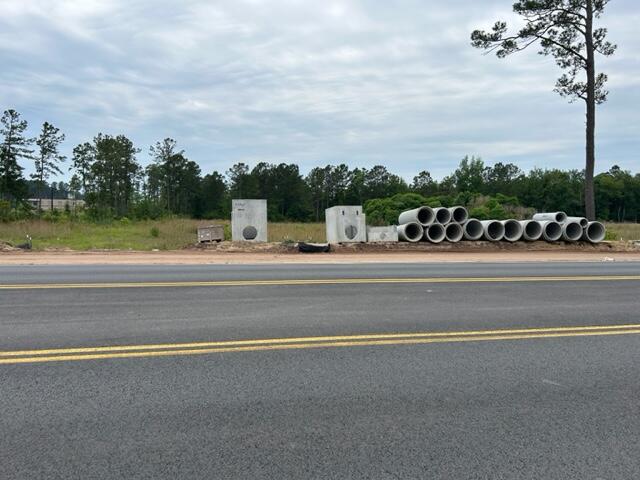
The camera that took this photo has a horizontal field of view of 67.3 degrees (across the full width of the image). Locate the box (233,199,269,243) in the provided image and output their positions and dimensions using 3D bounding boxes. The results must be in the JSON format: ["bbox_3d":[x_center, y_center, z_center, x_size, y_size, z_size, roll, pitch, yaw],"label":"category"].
[{"bbox_3d":[-3.675,-1.012,25.387,1.790,2.200,1.700,0,3,-8],"label":"box"}]

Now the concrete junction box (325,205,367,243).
[{"bbox_3d":[1.345,-0.794,25.085,1.550,1.820,1.550,-2,0,-19],"label":"concrete junction box"}]

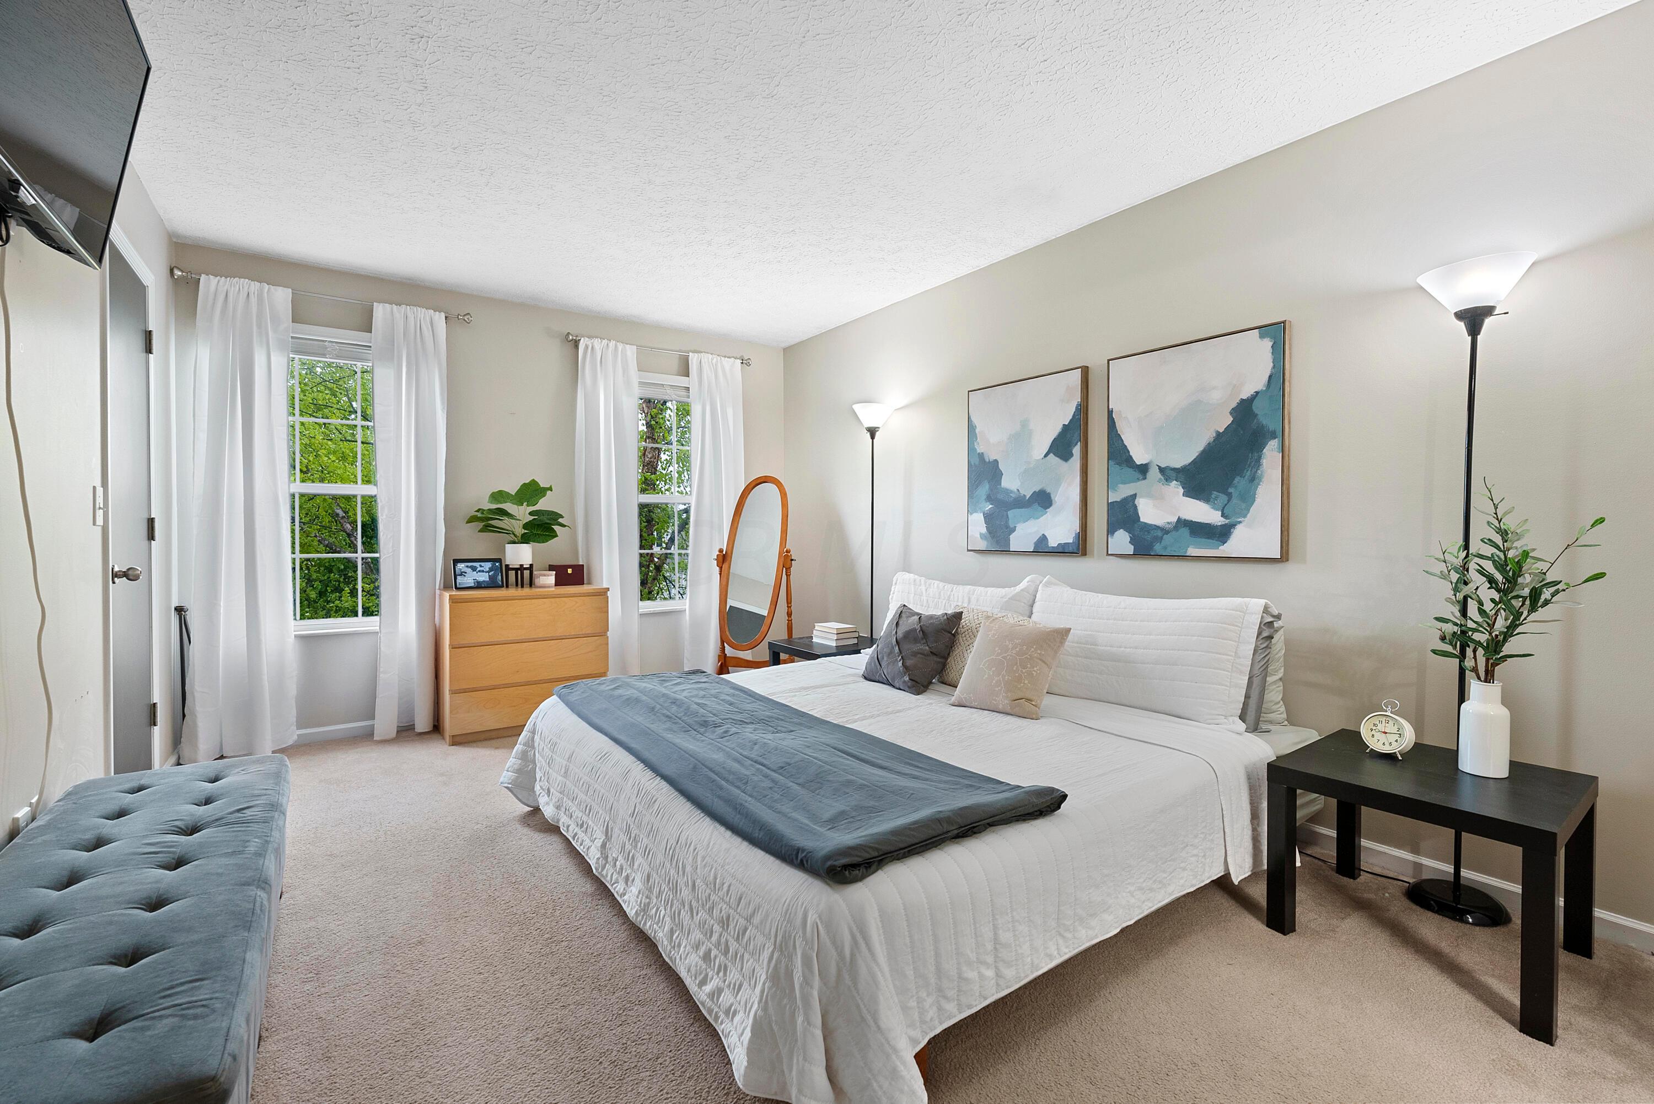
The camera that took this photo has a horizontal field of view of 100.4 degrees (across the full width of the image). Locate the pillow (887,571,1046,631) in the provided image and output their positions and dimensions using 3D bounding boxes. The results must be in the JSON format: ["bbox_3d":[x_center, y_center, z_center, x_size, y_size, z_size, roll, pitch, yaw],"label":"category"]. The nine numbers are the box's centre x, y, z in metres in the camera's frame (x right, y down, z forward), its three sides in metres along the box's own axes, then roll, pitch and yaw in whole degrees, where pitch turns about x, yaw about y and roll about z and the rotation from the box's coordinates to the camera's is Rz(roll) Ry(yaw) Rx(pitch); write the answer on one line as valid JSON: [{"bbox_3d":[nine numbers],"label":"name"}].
[{"bbox_3d":[0.564,0.301,3.291,0.180,0.470,0.940,29,-15,-33],"label":"pillow"}]

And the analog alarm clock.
[{"bbox_3d":[1.599,0.506,1.967,0.062,0.147,0.112,-1,2,-30],"label":"analog alarm clock"}]

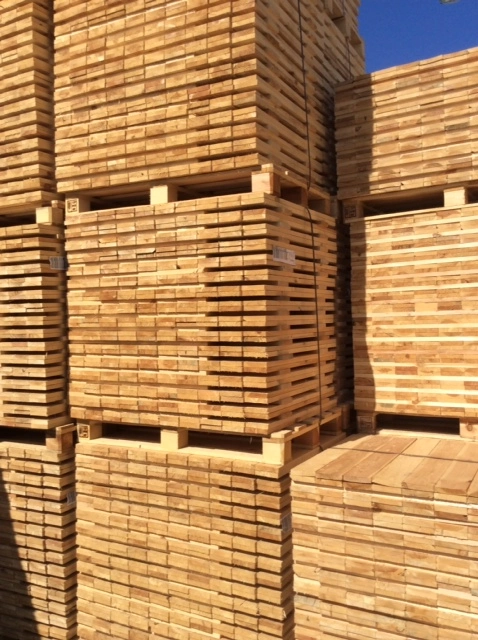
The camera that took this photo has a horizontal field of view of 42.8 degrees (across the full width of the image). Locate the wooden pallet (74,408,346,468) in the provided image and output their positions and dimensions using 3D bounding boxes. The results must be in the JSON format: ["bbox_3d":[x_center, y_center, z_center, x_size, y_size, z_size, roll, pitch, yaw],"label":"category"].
[{"bbox_3d":[-0.129,0.505,2.936,1.062,0.125,0.697,0,1,28],"label":"wooden pallet"}]

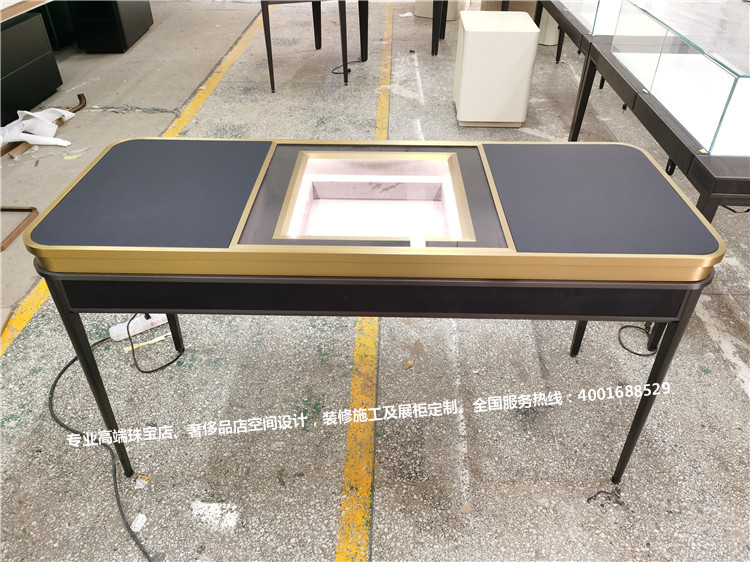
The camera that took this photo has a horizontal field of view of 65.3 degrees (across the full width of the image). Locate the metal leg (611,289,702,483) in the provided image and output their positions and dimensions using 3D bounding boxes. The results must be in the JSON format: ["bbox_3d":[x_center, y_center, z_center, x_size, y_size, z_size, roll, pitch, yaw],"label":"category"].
[{"bbox_3d":[0.690,0.291,1.467,0.036,0.688,0.036,1,36,1],"label":"metal leg"}]

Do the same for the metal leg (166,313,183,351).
[{"bbox_3d":[-0.672,-0.005,1.851,0.042,0.640,0.042,1,37,1],"label":"metal leg"}]

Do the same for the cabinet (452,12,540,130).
[{"bbox_3d":[0.728,-1.303,3.607,0.427,0.568,0.480,2,37,2],"label":"cabinet"}]

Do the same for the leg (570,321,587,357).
[{"bbox_3d":[0.674,0.011,1.828,0.042,0.640,0.042,1,37,1],"label":"leg"}]

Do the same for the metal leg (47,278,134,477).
[{"bbox_3d":[-0.702,0.273,1.484,0.036,0.688,0.036,1,36,1],"label":"metal leg"}]

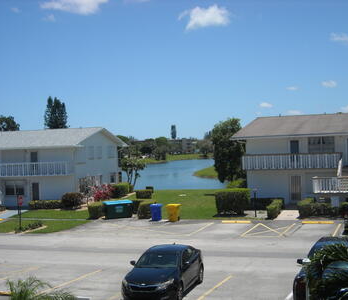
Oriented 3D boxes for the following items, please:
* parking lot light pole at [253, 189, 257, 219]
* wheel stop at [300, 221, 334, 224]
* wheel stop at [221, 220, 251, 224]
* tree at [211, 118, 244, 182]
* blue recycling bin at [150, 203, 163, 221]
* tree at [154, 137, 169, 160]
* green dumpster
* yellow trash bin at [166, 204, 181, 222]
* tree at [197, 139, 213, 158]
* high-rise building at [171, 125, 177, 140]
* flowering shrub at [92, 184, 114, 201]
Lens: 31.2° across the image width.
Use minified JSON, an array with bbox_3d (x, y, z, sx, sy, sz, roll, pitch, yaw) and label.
[{"bbox_3d":[5.335,3.482,41.000,0.250,1.920,0.250,-2,0,17],"label":"parking lot light pole"},{"bbox_3d":[8.469,4.282,36.700,1.830,0.140,0.190,-2,0,17],"label":"wheel stop"},{"bbox_3d":[3.824,4.450,38.300,1.830,0.140,0.190,-2,0,17],"label":"wheel stop"},{"bbox_3d":[6.577,0.183,76.000,4.100,8.000,4.100,-2,0,17],"label":"tree"},{"bbox_3d":[-1.098,3.916,39.600,0.730,1.100,0.630,-2,0,-41],"label":"blue recycling bin"},{"bbox_3d":[-5.625,-0.519,270.000,5.800,10.200,5.800,-2,0,17],"label":"tree"},{"bbox_3d":[-3.727,4.049,41.900,1.850,1.220,1.100,-2,0,-18],"label":"green dumpster"},{"bbox_3d":[0.013,3.974,39.300,0.850,1.130,0.700,-2,0,-44],"label":"yellow trash bin"},{"bbox_3d":[15.401,-0.745,310.000,8.000,9.800,7.500,-2,0,0],"label":"tree"},{"bbox_3d":[-0.288,-9.615,600.000,6.000,30.000,6.000,-2,0,17],"label":"high-rise building"},{"bbox_3d":[-6.270,3.798,55.500,1.850,1.450,1.600,-2,0,17],"label":"flowering shrub"}]

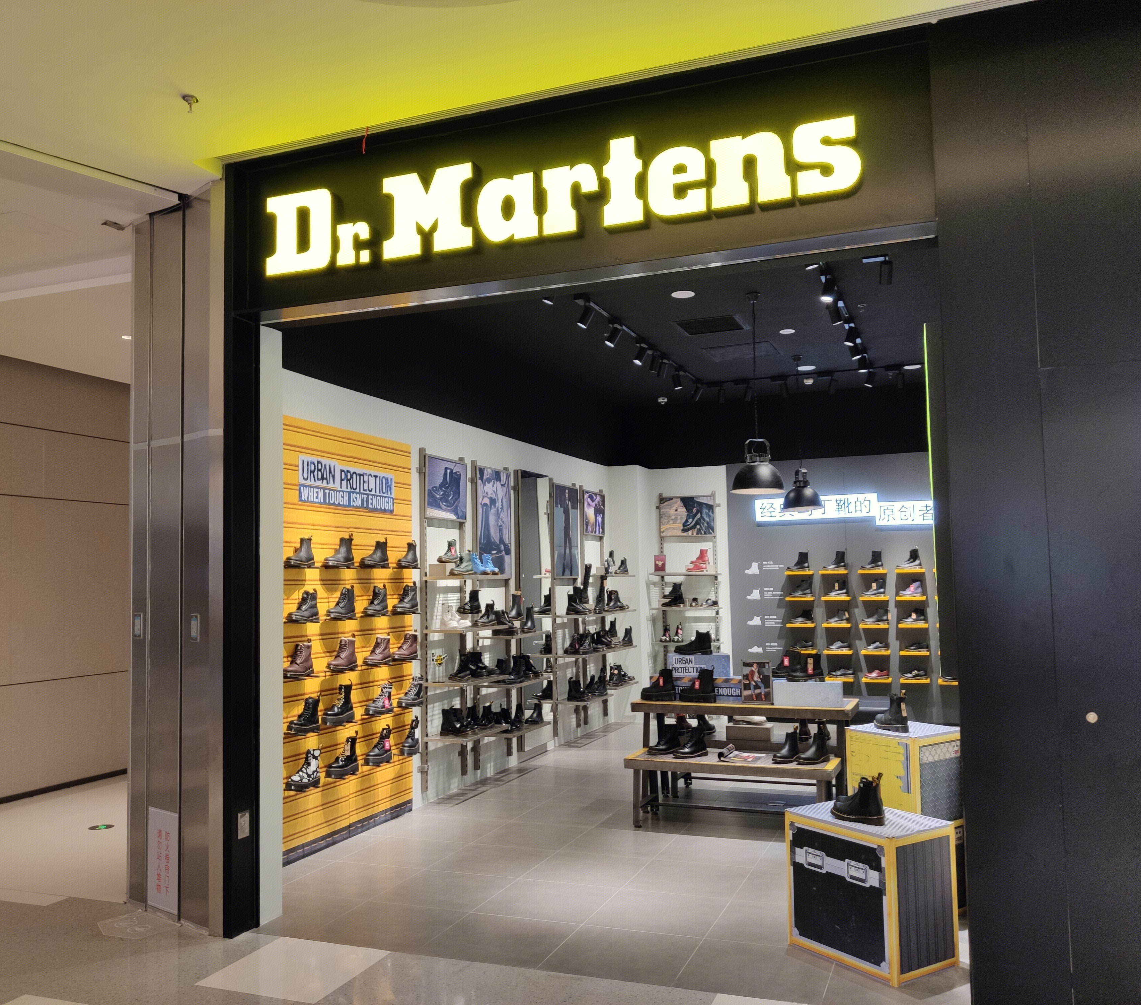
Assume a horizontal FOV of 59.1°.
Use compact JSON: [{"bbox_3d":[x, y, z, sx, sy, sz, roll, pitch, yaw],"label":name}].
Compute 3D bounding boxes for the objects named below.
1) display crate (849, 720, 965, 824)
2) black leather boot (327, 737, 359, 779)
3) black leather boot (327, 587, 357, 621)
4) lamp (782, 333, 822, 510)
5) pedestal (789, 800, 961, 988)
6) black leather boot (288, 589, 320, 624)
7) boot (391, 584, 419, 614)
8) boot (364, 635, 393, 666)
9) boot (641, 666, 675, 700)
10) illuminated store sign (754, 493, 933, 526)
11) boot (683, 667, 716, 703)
[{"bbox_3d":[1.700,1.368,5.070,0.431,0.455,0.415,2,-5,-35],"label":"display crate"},{"bbox_3d":[-1.430,1.598,6.329,0.114,0.238,0.295,-3,-5,21],"label":"black leather boot"},{"bbox_3d":[-1.485,0.651,6.513,0.104,0.219,0.277,-3,-5,25],"label":"black leather boot"},{"bbox_3d":[2.193,-0.663,9.592,0.400,1.500,0.400,-3,-5,21],"label":"lamp"},{"bbox_3d":[1.329,1.702,4.476,0.402,0.594,0.600,1,-5,-33],"label":"pedestal"},{"bbox_3d":[-1.629,0.630,6.151,0.100,0.200,0.270,-3,-5,21],"label":"black leather boot"},{"bbox_3d":[-1.190,0.692,7.280,0.100,0.225,0.270,-3,-5,21],"label":"boot"},{"bbox_3d":[-1.322,1.010,6.894,0.104,0.212,0.275,-3,-5,25],"label":"boot"},{"bbox_3d":[0.637,1.325,7.309,0.262,0.222,0.106,-2,-5,14],"label":"boot"},{"bbox_3d":[3.161,0.103,11.584,2.059,0.368,0.080,-3,-4,21],"label":"illuminated store sign"},{"bbox_3d":[0.914,1.304,7.228,0.283,0.252,0.105,-4,-5,34],"label":"boot"}]

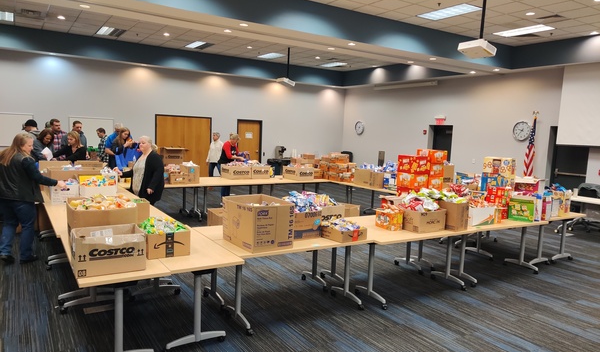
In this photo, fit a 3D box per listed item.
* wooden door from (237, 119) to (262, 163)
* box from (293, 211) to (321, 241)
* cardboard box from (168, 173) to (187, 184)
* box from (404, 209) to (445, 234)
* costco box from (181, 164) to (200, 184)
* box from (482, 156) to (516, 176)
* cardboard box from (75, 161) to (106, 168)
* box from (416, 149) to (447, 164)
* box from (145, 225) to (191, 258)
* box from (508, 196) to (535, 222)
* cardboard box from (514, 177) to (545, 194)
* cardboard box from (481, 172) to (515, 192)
[{"bbox_3d":[-1.972,-1.086,18.109,0.960,2.140,0.080,-1,6,-32],"label":"wooden door"},{"bbox_3d":[-0.047,0.473,4.697,0.450,0.262,0.290,-1,6,-32],"label":"box"},{"bbox_3d":[-2.302,0.052,8.773,0.290,0.170,0.320,-1,6,-30],"label":"cardboard box"},{"bbox_3d":[1.426,0.496,5.286,0.465,0.232,0.235,-1,6,-32],"label":"box"},{"bbox_3d":[-2.098,-0.033,9.006,0.220,0.315,0.420,0,6,-28],"label":"costco box"},{"bbox_3d":[3.047,-0.130,7.135,0.130,0.277,0.460,-1,6,-32],"label":"box"},{"bbox_3d":[-3.604,-0.036,7.949,0.470,0.390,0.420,-1,6,-32],"label":"cardboard box"},{"bbox_3d":[1.783,-0.261,6.283,0.320,0.176,0.220,0,6,-29],"label":"box"},{"bbox_3d":[-1.113,0.524,3.821,0.328,0.197,0.380,-1,6,-32],"label":"box"},{"bbox_3d":[2.889,0.438,6.059,0.275,0.278,0.210,6,6,35],"label":"box"},{"bbox_3d":[3.329,0.162,6.778,0.230,0.260,0.310,-1,6,-32],"label":"cardboard box"},{"bbox_3d":[3.431,0.148,8.150,0.450,0.350,0.250,5,6,29],"label":"cardboard box"}]

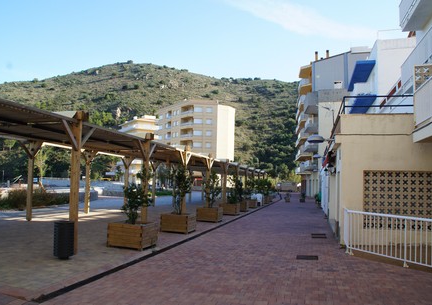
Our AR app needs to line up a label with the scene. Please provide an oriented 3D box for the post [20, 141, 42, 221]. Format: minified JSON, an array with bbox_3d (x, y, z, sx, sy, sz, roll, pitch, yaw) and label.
[{"bbox_3d":[-7.252,1.098,13.570,0.200,3.167,1.000,0,-6,15],"label":"post"}]

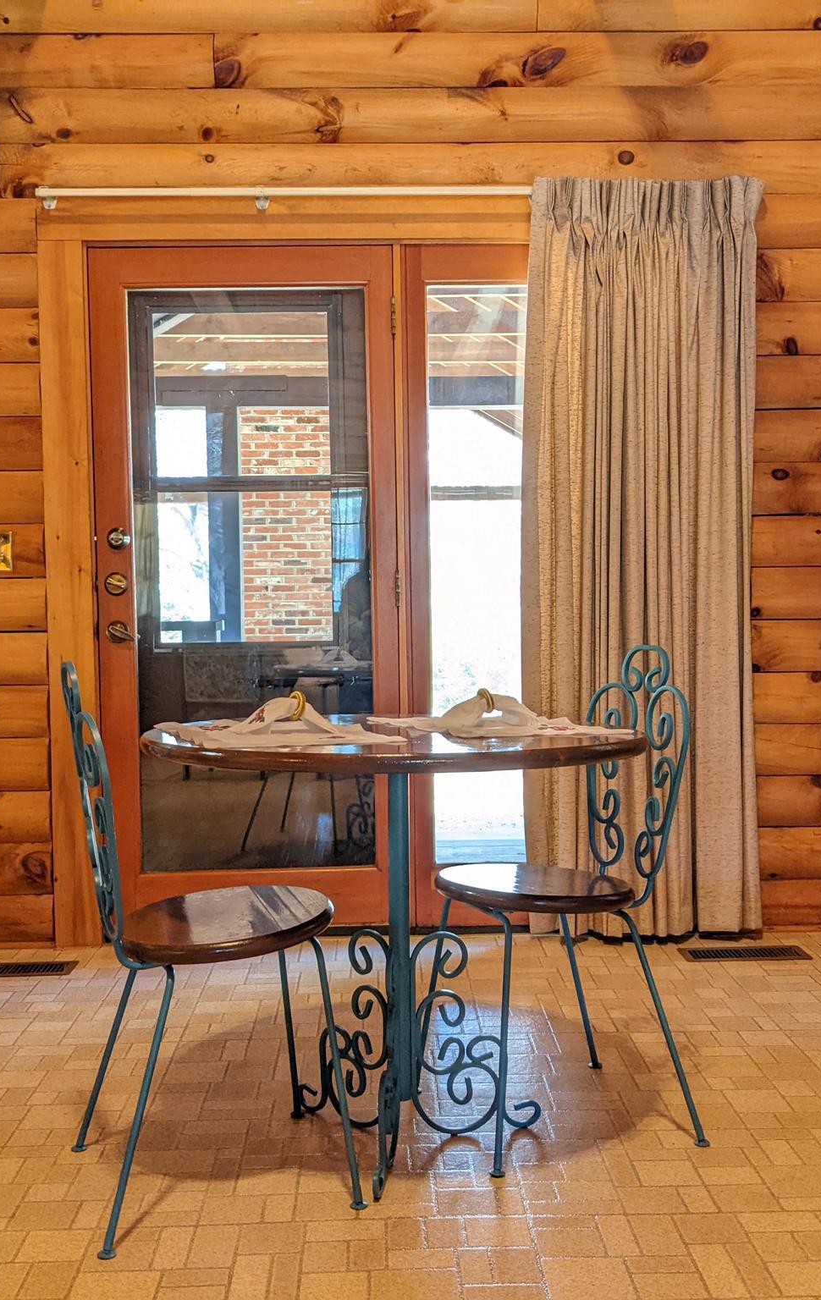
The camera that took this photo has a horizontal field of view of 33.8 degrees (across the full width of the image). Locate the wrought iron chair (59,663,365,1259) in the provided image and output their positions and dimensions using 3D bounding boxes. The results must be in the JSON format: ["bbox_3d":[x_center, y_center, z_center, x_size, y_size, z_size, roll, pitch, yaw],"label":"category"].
[{"bbox_3d":[-0.355,0.468,2.341,0.487,0.906,0.437,-2,2,-20],"label":"wrought iron chair"}]

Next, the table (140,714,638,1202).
[{"bbox_3d":[-0.023,0.531,2.494,0.912,0.761,0.912,-1,2,-1],"label":"table"}]

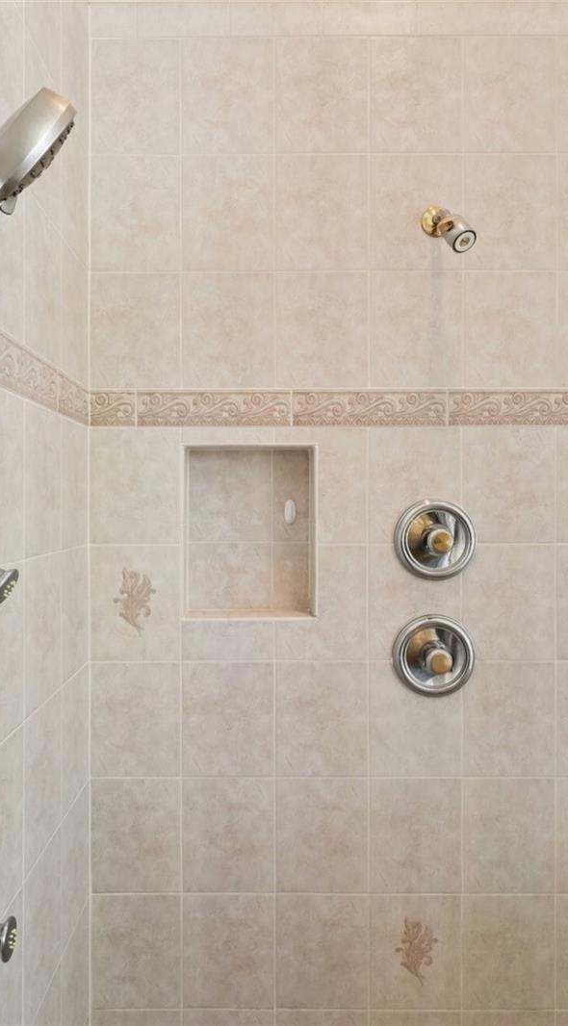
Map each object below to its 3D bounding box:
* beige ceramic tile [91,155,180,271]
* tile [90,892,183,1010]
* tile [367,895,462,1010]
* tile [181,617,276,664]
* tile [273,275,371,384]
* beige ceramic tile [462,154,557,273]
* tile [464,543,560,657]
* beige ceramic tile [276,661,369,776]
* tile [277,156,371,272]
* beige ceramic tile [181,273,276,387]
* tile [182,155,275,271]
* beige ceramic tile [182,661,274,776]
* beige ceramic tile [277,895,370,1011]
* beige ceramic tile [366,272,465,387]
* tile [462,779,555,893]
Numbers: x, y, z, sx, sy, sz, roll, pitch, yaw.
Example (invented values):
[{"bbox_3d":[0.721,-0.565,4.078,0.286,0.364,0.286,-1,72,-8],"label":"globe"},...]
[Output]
[{"bbox_3d":[-0.319,-0.646,1.391,0.194,0.250,0.009,0,0,0],"label":"beige ceramic tile"},{"bbox_3d":[-0.318,0.947,1.387,0.193,0.248,0.010,0,0,0],"label":"tile"},{"bbox_3d":[0.284,0.947,1.387,0.200,0.248,0.010,0,0,0],"label":"tile"},{"bbox_3d":[-0.121,0.277,1.400,0.201,0.093,0.010,0,1,0],"label":"tile"},{"bbox_3d":[0.083,-0.393,1.387,0.200,0.248,0.010,0,0,0],"label":"tile"},{"bbox_3d":[0.487,-0.646,1.387,0.200,0.250,0.009,0,0,0],"label":"beige ceramic tile"},{"bbox_3d":[0.489,0.195,1.390,0.200,0.250,0.009,0,0,0],"label":"tile"},{"bbox_3d":[0.083,0.452,1.402,0.203,0.253,0.010,0,1,0],"label":"beige ceramic tile"},{"bbox_3d":[0.083,-0.648,1.391,0.200,0.250,0.010,0,0,0],"label":"tile"},{"bbox_3d":[-0.120,-0.394,1.391,0.201,0.249,0.010,0,1,0],"label":"beige ceramic tile"},{"bbox_3d":[-0.120,-0.646,1.390,0.200,0.250,0.009,0,0,0],"label":"tile"},{"bbox_3d":[-0.121,0.452,1.403,0.201,0.253,0.010,0,1,0],"label":"beige ceramic tile"},{"bbox_3d":[0.082,0.962,1.409,0.203,0.254,0.010,0,1,0],"label":"beige ceramic tile"},{"bbox_3d":[0.284,-0.393,1.387,0.200,0.248,0.010,0,0,0],"label":"beige ceramic tile"},{"bbox_3d":[0.486,0.697,1.387,0.200,0.249,0.010,0,0,0],"label":"tile"}]

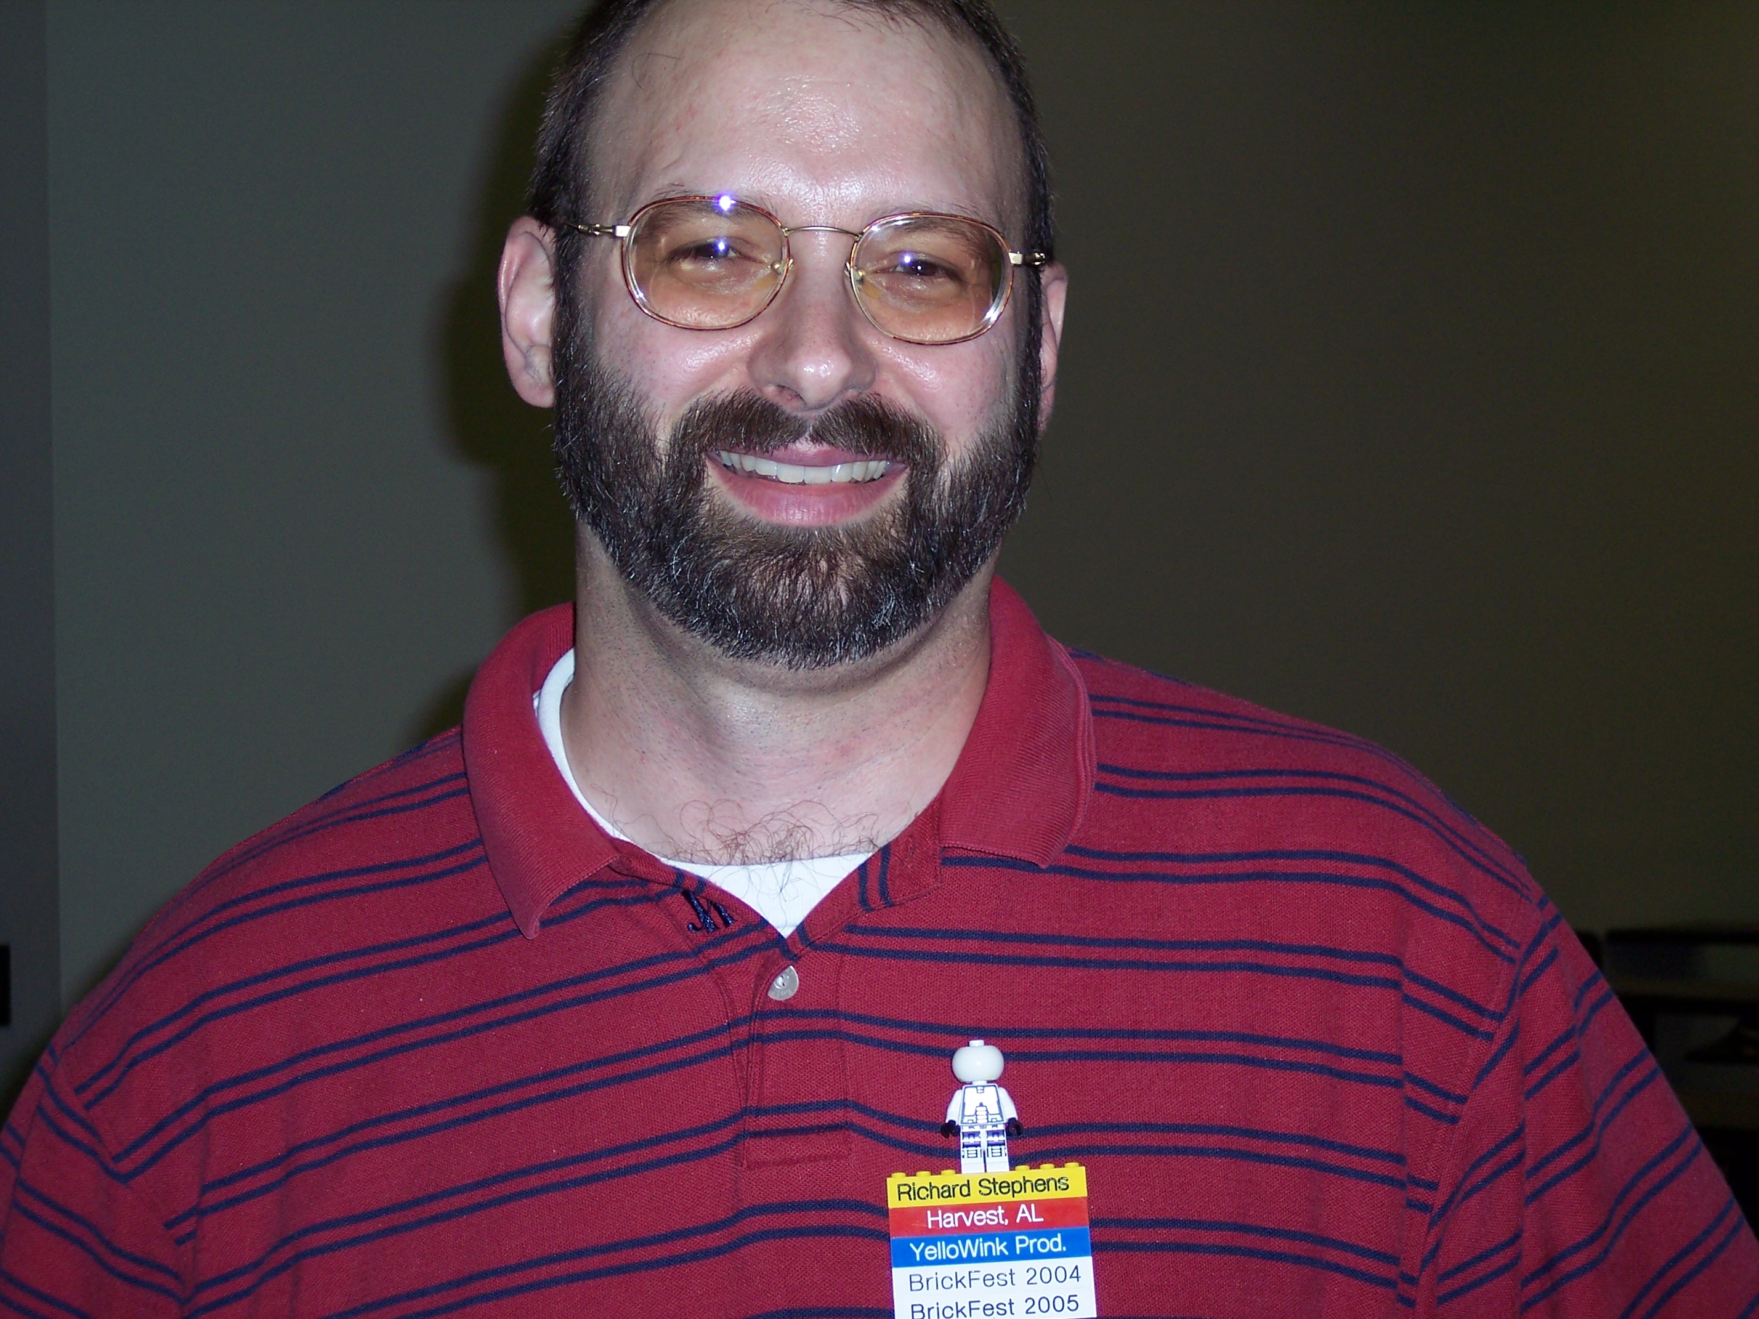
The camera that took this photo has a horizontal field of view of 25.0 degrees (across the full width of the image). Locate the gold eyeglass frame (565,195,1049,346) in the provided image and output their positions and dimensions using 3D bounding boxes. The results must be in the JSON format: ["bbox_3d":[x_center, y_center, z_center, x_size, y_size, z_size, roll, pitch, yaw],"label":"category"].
[{"bbox_3d":[-0.025,-0.134,1.337,0.153,0.045,0.140,3,7,-6],"label":"gold eyeglass frame"}]

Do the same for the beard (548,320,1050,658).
[{"bbox_3d":[-0.027,-0.056,1.313,0.163,0.112,0.110,3,7,-6],"label":"beard"}]

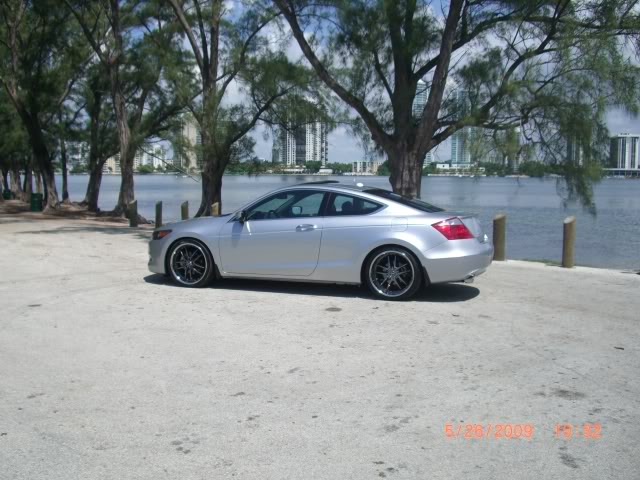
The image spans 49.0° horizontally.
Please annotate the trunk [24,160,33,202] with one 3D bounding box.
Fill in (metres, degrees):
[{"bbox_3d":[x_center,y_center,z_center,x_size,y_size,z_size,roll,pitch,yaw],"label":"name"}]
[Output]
[{"bbox_3d":[-18.698,-3.814,45.022,0.480,2.545,0.480,0,5,0],"label":"trunk"}]

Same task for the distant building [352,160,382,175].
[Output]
[{"bbox_3d":[68.451,-104.478,1012.500,42.699,19.926,25.000,0,5,0],"label":"distant building"}]

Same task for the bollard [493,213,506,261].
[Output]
[{"bbox_3d":[3.220,-0.054,12.528,0.205,0.838,0.205,0,5,0],"label":"bollard"}]

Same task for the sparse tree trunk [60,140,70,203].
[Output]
[{"bbox_3d":[-14.945,-4.010,41.166,0.420,3.608,0.420,0,5,0],"label":"sparse tree trunk"}]

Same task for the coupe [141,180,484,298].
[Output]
[{"bbox_3d":[-0.058,-0.088,9.746,4.850,1.430,1.850,2,6,18],"label":"coupe"}]

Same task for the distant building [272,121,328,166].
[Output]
[{"bbox_3d":[-28.378,-139.710,1022.500,79.704,66.894,45.000,0,5,0],"label":"distant building"}]

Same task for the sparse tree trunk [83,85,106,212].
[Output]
[{"bbox_3d":[-9.986,-3.961,30.851,0.950,5.469,0.850,0,5,0],"label":"sparse tree trunk"}]

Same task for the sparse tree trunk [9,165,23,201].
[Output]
[{"bbox_3d":[-19.572,-3.696,45.123,0.750,2.292,0.700,0,5,0],"label":"sparse tree trunk"}]

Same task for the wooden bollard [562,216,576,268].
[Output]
[{"bbox_3d":[4.131,0.031,11.606,0.205,0.845,0.205,0,5,0],"label":"wooden bollard"}]

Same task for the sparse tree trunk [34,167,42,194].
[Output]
[{"bbox_3d":[-19.087,-3.878,47.585,0.450,2.187,0.450,0,5,0],"label":"sparse tree trunk"}]

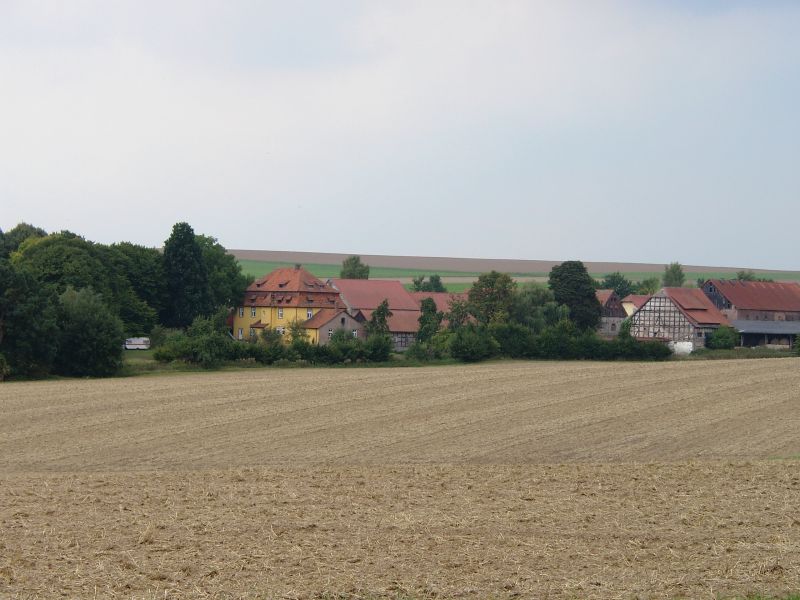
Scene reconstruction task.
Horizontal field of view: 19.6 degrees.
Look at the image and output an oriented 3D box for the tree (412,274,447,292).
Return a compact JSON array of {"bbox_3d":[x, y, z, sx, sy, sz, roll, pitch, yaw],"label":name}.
[{"bbox_3d":[6.700,-0.800,525.000,7.700,10.000,7.300,0,0,0],"label":"tree"}]

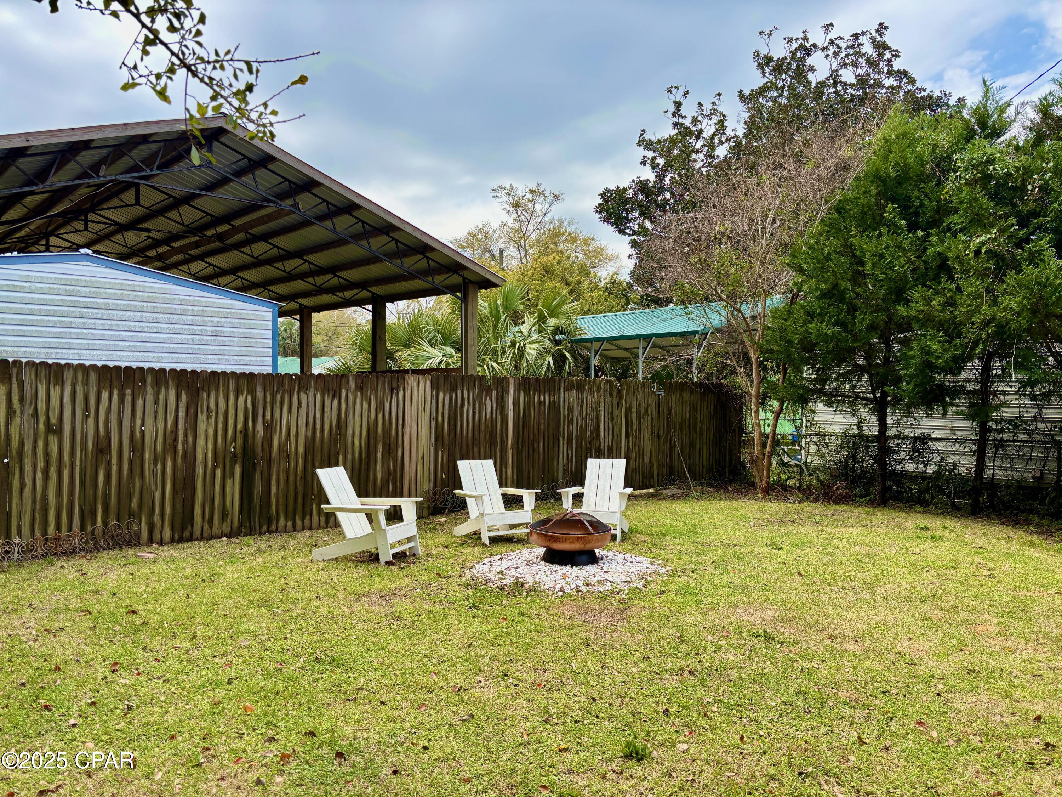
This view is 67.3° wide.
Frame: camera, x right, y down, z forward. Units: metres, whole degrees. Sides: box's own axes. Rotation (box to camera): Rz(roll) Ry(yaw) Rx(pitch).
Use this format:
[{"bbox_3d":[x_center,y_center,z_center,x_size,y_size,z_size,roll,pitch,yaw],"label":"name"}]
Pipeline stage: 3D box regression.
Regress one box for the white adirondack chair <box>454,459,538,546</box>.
[{"bbox_3d":[-0.428,1.131,8.848,0.769,0.833,0.865,1,-1,-31],"label":"white adirondack chair"}]

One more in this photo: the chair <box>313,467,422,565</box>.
[{"bbox_3d":[-1.557,1.090,7.564,0.865,0.833,0.769,0,-1,19],"label":"chair"}]

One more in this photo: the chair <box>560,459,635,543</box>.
[{"bbox_3d":[0.766,1.117,8.893,0.769,0.833,0.865,0,-1,16],"label":"chair"}]

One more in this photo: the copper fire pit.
[{"bbox_3d":[0.374,1.274,7.505,0.784,0.488,0.784,0,-1,0],"label":"copper fire pit"}]

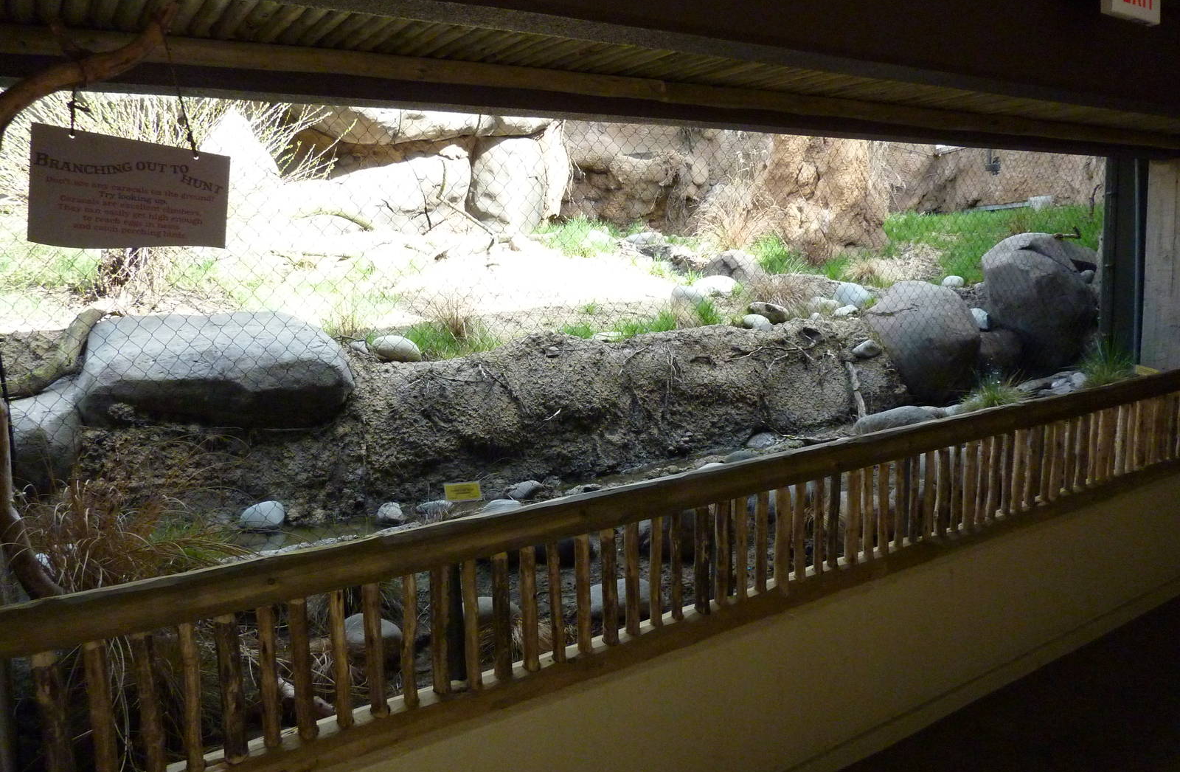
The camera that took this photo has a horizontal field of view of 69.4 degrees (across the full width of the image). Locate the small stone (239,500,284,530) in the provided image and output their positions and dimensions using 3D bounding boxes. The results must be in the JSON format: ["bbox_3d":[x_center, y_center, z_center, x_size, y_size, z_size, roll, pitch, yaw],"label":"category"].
[{"bbox_3d":[-1.539,0.607,3.995,0.198,0.136,0.170,-5,8,-22],"label":"small stone"}]

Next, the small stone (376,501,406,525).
[{"bbox_3d":[-0.936,0.597,4.015,0.135,0.111,0.130,-4,8,-14],"label":"small stone"}]

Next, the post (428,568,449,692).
[{"bbox_3d":[-0.329,0.532,1.869,0.039,0.289,0.039,-7,10,-32],"label":"post"}]

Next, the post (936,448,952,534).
[{"bbox_3d":[1.206,0.362,2.915,0.039,0.286,0.039,-7,9,-33],"label":"post"}]

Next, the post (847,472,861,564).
[{"bbox_3d":[0.819,0.407,2.656,0.042,0.293,0.042,-7,10,-32],"label":"post"}]

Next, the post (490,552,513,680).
[{"bbox_3d":[-0.203,0.539,1.991,0.041,0.300,0.041,-2,8,0],"label":"post"}]

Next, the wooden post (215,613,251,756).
[{"bbox_3d":[-0.714,0.594,1.697,0.042,0.278,0.042,-6,10,-32],"label":"wooden post"}]

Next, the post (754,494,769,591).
[{"bbox_3d":[0.495,0.446,2.453,0.034,0.279,0.034,-7,10,-32],"label":"post"}]

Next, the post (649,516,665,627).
[{"bbox_3d":[0.172,0.467,2.182,0.032,0.282,0.032,-2,9,0],"label":"post"}]

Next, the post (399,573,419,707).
[{"bbox_3d":[-0.387,0.544,1.833,0.031,0.294,0.031,-7,10,-32],"label":"post"}]

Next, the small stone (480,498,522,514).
[{"bbox_3d":[-0.501,0.694,4.700,0.270,0.115,0.200,-3,9,-6],"label":"small stone"}]

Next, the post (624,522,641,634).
[{"bbox_3d":[0.112,0.493,2.214,0.037,0.292,0.037,-2,9,0],"label":"post"}]

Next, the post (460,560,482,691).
[{"bbox_3d":[-0.273,0.549,1.974,0.035,0.305,0.035,-7,10,-32],"label":"post"}]

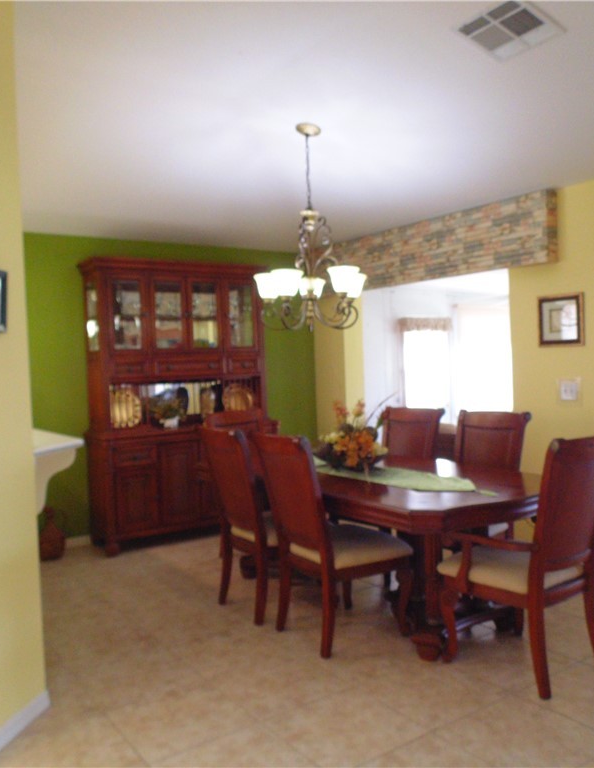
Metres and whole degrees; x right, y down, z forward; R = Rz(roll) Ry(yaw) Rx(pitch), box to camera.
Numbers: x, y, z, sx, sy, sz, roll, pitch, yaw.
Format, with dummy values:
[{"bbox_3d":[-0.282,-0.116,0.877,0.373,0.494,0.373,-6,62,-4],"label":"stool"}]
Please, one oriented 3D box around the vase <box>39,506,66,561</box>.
[{"bbox_3d":[-1.853,1.109,4.886,0.204,0.397,0.204,-3,2,-35],"label":"vase"}]

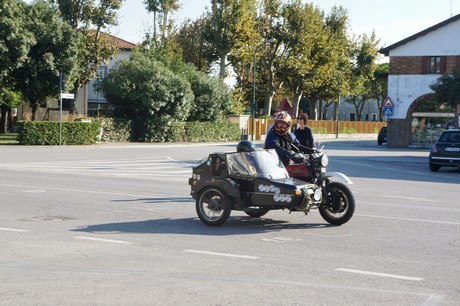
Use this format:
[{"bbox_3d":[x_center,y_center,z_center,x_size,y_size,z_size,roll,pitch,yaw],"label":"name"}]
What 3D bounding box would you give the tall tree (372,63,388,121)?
[{"bbox_3d":[17.861,-6.159,124.125,4.000,9.123,4.000,1,2,0],"label":"tall tree"}]

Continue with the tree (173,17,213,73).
[{"bbox_3d":[-3.833,-7.452,104.165,4.800,12.021,4.800,1,2,0],"label":"tree"}]

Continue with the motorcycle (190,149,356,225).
[{"bbox_3d":[0.510,0.490,15.550,2.280,1.170,1.620,2,2,39],"label":"motorcycle"}]

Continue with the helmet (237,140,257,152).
[{"bbox_3d":[0.267,-0.070,15.500,0.310,0.260,0.250,2,2,40],"label":"helmet"}]

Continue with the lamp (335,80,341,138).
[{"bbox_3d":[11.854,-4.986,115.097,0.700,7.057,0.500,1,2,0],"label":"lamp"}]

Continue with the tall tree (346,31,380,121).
[{"bbox_3d":[14.792,-7.505,116.166,4.600,12.140,4.600,1,2,0],"label":"tall tree"}]

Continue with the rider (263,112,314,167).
[{"bbox_3d":[0.892,0.044,15.935,0.750,1.340,0.850,-1,2,-45],"label":"rider"}]

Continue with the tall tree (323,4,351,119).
[{"bbox_3d":[11.681,-8.806,114.202,4.600,14.735,4.600,1,2,0],"label":"tall tree"}]

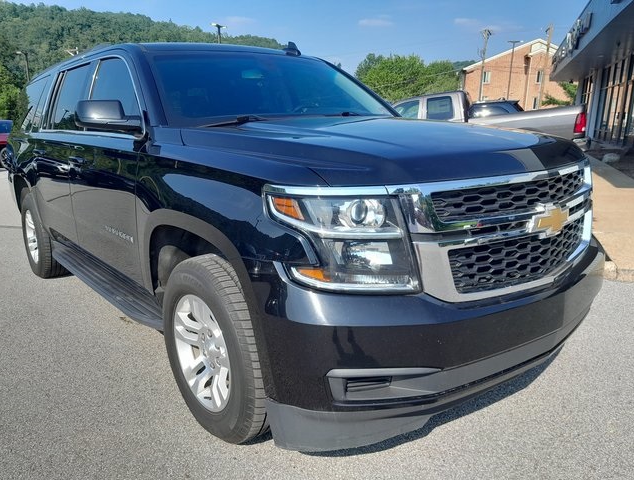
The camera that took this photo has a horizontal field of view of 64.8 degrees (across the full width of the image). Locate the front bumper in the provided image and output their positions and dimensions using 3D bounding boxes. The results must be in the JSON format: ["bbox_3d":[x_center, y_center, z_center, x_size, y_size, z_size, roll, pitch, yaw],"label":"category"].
[{"bbox_3d":[0.731,0.249,2.100,2.000,0.640,0.570,-12,16,-38],"label":"front bumper"}]

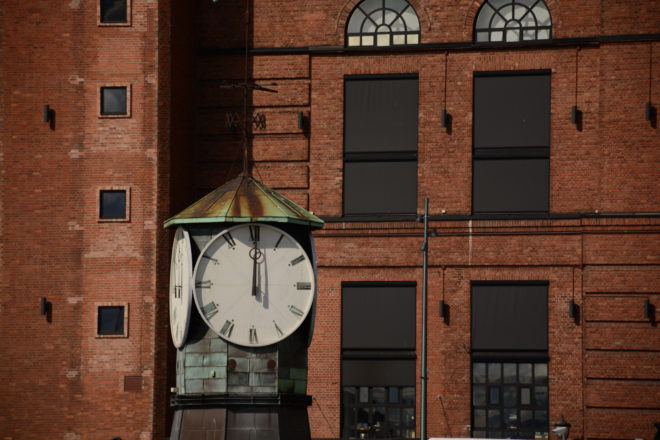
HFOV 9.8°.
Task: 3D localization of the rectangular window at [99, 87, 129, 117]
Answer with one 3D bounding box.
[{"bbox_3d":[-6.585,-3.622,117.366,0.900,0.930,0.130,-1,-4,17],"label":"rectangular window"}]

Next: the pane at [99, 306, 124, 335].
[{"bbox_3d":[-6.639,3.045,116.861,0.810,0.850,0.060,-1,-4,17],"label":"pane"}]

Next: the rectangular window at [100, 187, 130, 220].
[{"bbox_3d":[-6.593,-0.472,117.122,0.920,0.950,0.130,-1,-4,17],"label":"rectangular window"}]

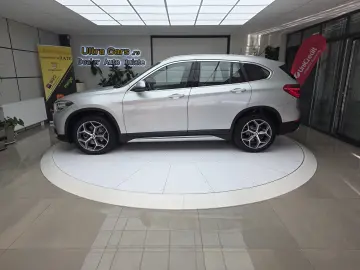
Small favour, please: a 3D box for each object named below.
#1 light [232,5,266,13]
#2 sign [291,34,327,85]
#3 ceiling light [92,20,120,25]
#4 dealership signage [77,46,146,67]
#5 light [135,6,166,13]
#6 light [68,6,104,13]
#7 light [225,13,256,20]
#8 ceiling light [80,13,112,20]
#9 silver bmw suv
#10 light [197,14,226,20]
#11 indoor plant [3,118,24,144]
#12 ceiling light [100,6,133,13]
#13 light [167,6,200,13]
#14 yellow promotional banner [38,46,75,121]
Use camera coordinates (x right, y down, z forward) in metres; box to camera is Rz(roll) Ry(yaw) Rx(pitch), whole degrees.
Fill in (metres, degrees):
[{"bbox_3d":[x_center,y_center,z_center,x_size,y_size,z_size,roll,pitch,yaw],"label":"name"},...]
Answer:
[{"bbox_3d":[1.257,-2.369,4.515,0.590,0.050,0.590,0,15,0],"label":"light"},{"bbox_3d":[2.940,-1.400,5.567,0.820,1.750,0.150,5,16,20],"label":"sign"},{"bbox_3d":[-1.734,-2.666,5.620,0.600,0.050,0.600,0,15,0],"label":"ceiling light"},{"bbox_3d":[-2.138,-2.474,7.519,2.182,0.604,0.060,0,15,0],"label":"dealership signage"},{"bbox_3d":[-0.543,-2.369,4.515,0.590,0.050,0.590,0,15,0],"label":"light"},{"bbox_3d":[-1.738,-2.365,4.466,0.600,0.050,0.600,0,15,0],"label":"light"},{"bbox_3d":[1.264,-2.513,5.038,0.600,0.050,0.600,0,15,0],"label":"light"},{"bbox_3d":[-1.743,-2.520,5.096,0.590,0.050,0.590,0,15,0],"label":"ceiling light"},{"bbox_3d":[-0.056,-0.681,4.649,4.440,1.600,1.870,-1,15,-2],"label":"silver bmw suv"},{"bbox_3d":[0.657,-2.521,5.096,0.590,0.050,0.590,0,15,0],"label":"light"},{"bbox_3d":[-3.337,-0.114,4.788,0.360,0.530,0.340,0,15,0],"label":"indoor plant"},{"bbox_3d":[-1.143,-2.369,4.515,0.590,0.050,0.590,0,15,0],"label":"ceiling light"},{"bbox_3d":[0.062,-2.362,4.460,0.600,0.050,0.600,0,15,0],"label":"light"},{"bbox_3d":[-3.397,-1.384,6.730,0.820,2.060,0.150,-9,17,-31],"label":"yellow promotional banner"}]

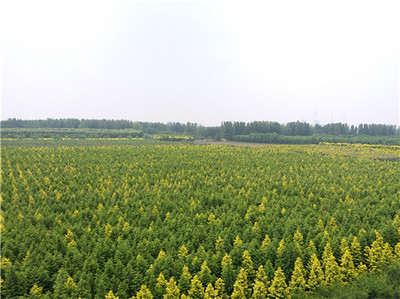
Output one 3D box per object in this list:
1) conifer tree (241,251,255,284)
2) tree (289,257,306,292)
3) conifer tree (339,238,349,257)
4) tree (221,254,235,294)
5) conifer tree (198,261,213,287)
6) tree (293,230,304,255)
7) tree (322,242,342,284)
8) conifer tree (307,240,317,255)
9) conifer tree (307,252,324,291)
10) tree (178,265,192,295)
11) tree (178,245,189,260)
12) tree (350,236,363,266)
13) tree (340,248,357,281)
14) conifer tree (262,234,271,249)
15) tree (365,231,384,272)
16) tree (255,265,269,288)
[{"bbox_3d":[5.030,12.776,34.477,1.700,4.100,1.700,0,4,0],"label":"conifer tree"},{"bbox_3d":[10.868,14.327,35.714,2.100,4.900,2.100,1,4,0],"label":"tree"},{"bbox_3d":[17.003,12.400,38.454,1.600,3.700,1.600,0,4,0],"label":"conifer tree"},{"bbox_3d":[3.069,14.199,36.508,1.900,4.900,1.900,1,4,0],"label":"tree"},{"bbox_3d":[0.562,14.100,34.506,1.800,4.500,1.800,1,4,0],"label":"conifer tree"},{"bbox_3d":[12.538,12.319,41.328,1.700,4.000,1.700,0,4,0],"label":"tree"},{"bbox_3d":[15.007,13.633,37.984,2.300,5.400,2.300,1,4,0],"label":"tree"},{"bbox_3d":[14.084,13.822,41.033,1.800,4.500,1.800,1,4,0],"label":"conifer tree"},{"bbox_3d":[13.055,14.273,36.913,2.100,4.900,2.100,1,4,0],"label":"conifer tree"},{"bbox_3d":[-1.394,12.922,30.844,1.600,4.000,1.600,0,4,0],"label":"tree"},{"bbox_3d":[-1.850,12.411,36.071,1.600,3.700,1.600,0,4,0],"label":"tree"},{"bbox_3d":[19.920,13.632,41.475,2.000,4.900,2.000,1,4,0],"label":"tree"},{"bbox_3d":[16.131,12.810,35.282,1.800,4.100,1.800,0,4,0],"label":"tree"},{"bbox_3d":[8.901,13.633,43.189,1.800,4.500,1.800,1,4,0],"label":"conifer tree"},{"bbox_3d":[21.149,12.320,39.378,2.400,5.000,2.400,0,4,0],"label":"tree"},{"bbox_3d":[5.854,12.921,30.978,1.600,3.900,1.600,0,4,0],"label":"tree"}]

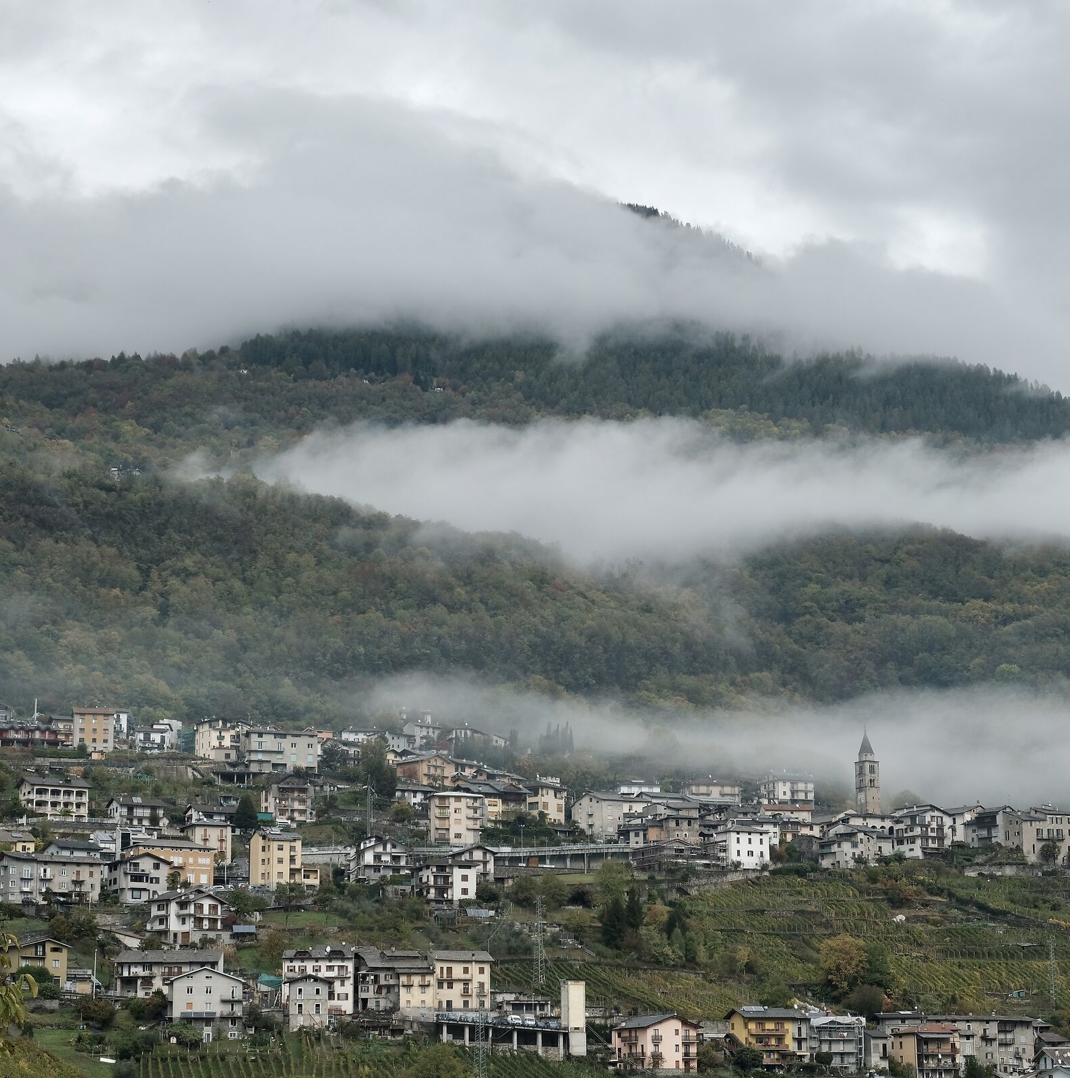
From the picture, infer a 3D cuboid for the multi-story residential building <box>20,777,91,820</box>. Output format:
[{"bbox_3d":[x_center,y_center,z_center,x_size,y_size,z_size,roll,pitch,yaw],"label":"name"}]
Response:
[{"bbox_3d":[-113.740,61.590,575.000,14.500,10.200,10.500,6,-13,-28],"label":"multi-story residential building"}]

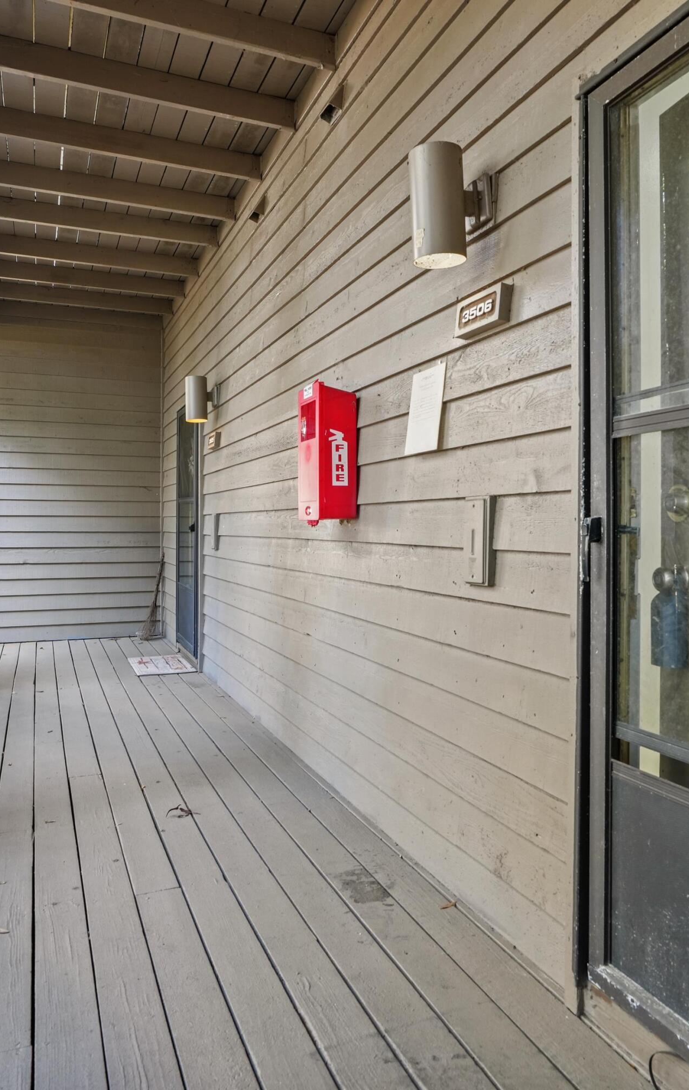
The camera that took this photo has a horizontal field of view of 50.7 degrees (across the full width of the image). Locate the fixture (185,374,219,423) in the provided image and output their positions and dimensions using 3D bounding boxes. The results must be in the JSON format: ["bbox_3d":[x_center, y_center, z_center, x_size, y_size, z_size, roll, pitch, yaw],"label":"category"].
[{"bbox_3d":[-1.004,-1.030,5.085,0.250,0.300,0.155,-1,1,-23],"label":"fixture"}]

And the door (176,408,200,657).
[{"bbox_3d":[-1.359,-0.122,6.329,0.055,2.080,0.930,-1,1,-23],"label":"door"}]

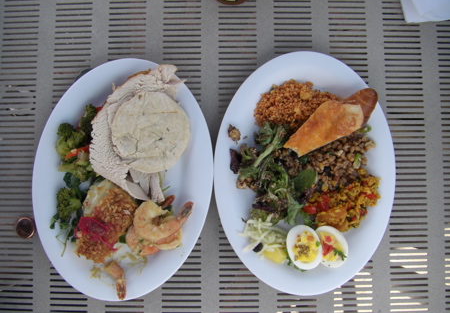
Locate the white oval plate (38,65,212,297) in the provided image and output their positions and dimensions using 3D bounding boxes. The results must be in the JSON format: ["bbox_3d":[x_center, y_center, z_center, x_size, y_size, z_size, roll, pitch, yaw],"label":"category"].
[{"bbox_3d":[-0.127,0.028,0.626,0.225,0.026,0.303,7,87,1],"label":"white oval plate"}]

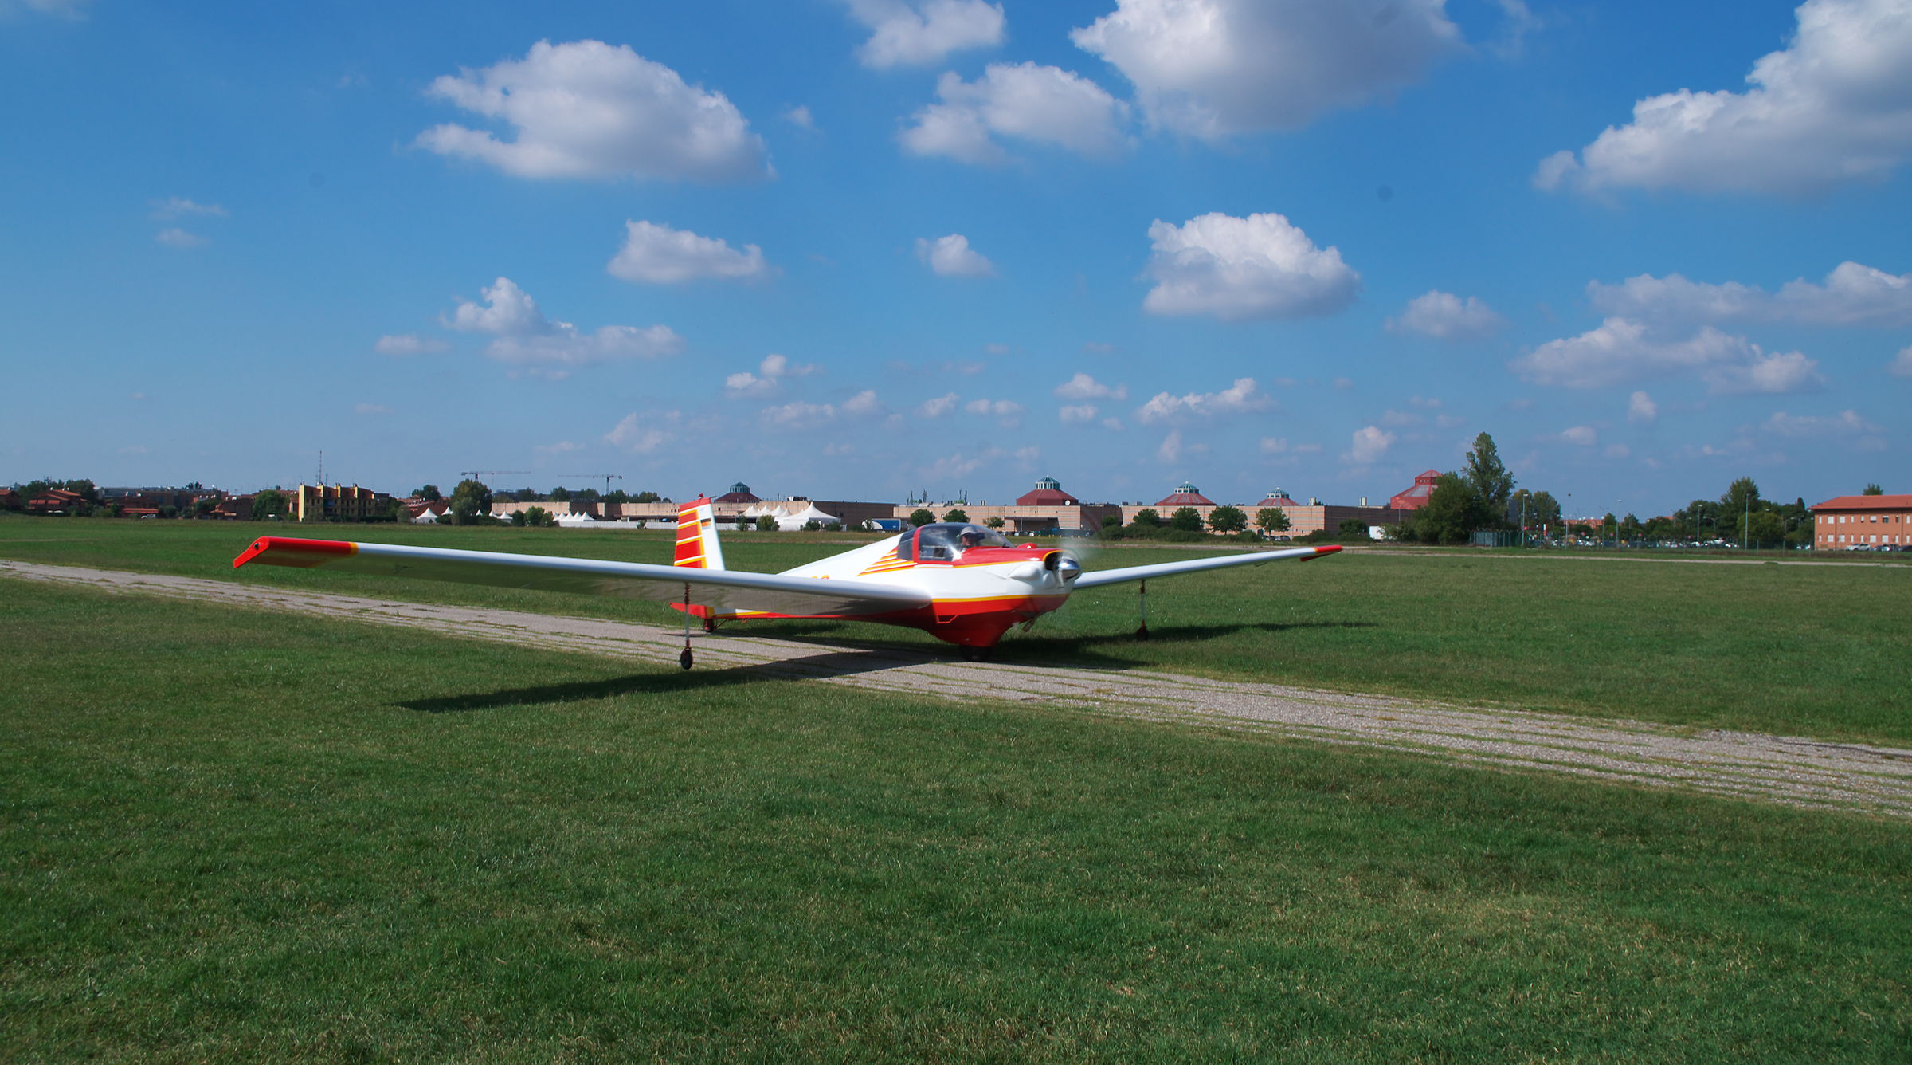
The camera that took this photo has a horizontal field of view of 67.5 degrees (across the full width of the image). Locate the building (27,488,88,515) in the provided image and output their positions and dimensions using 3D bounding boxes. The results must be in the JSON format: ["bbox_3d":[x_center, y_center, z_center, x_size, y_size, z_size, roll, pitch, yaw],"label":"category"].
[{"bbox_3d":[-298.672,-9.903,475.000,16.000,9.200,12.500,1,0,-18],"label":"building"}]

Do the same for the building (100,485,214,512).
[{"bbox_3d":[-301.785,-11.577,540.000,38.000,12.000,15.000,1,0,-14],"label":"building"}]

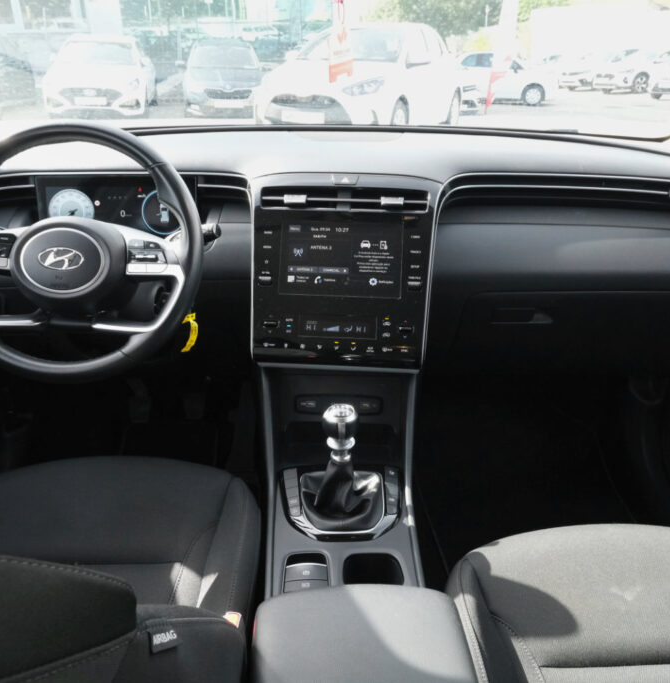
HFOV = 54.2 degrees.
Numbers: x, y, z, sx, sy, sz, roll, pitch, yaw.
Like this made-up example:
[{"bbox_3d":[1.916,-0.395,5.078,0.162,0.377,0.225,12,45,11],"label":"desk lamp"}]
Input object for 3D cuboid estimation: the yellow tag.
[{"bbox_3d":[-0.220,-0.013,0.985,0.025,0.060,0.020,0,24,0],"label":"yellow tag"}]

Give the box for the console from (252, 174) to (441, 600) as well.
[{"bbox_3d":[0.012,0.057,0.935,0.280,0.510,0.540,0,24,0],"label":"console"}]

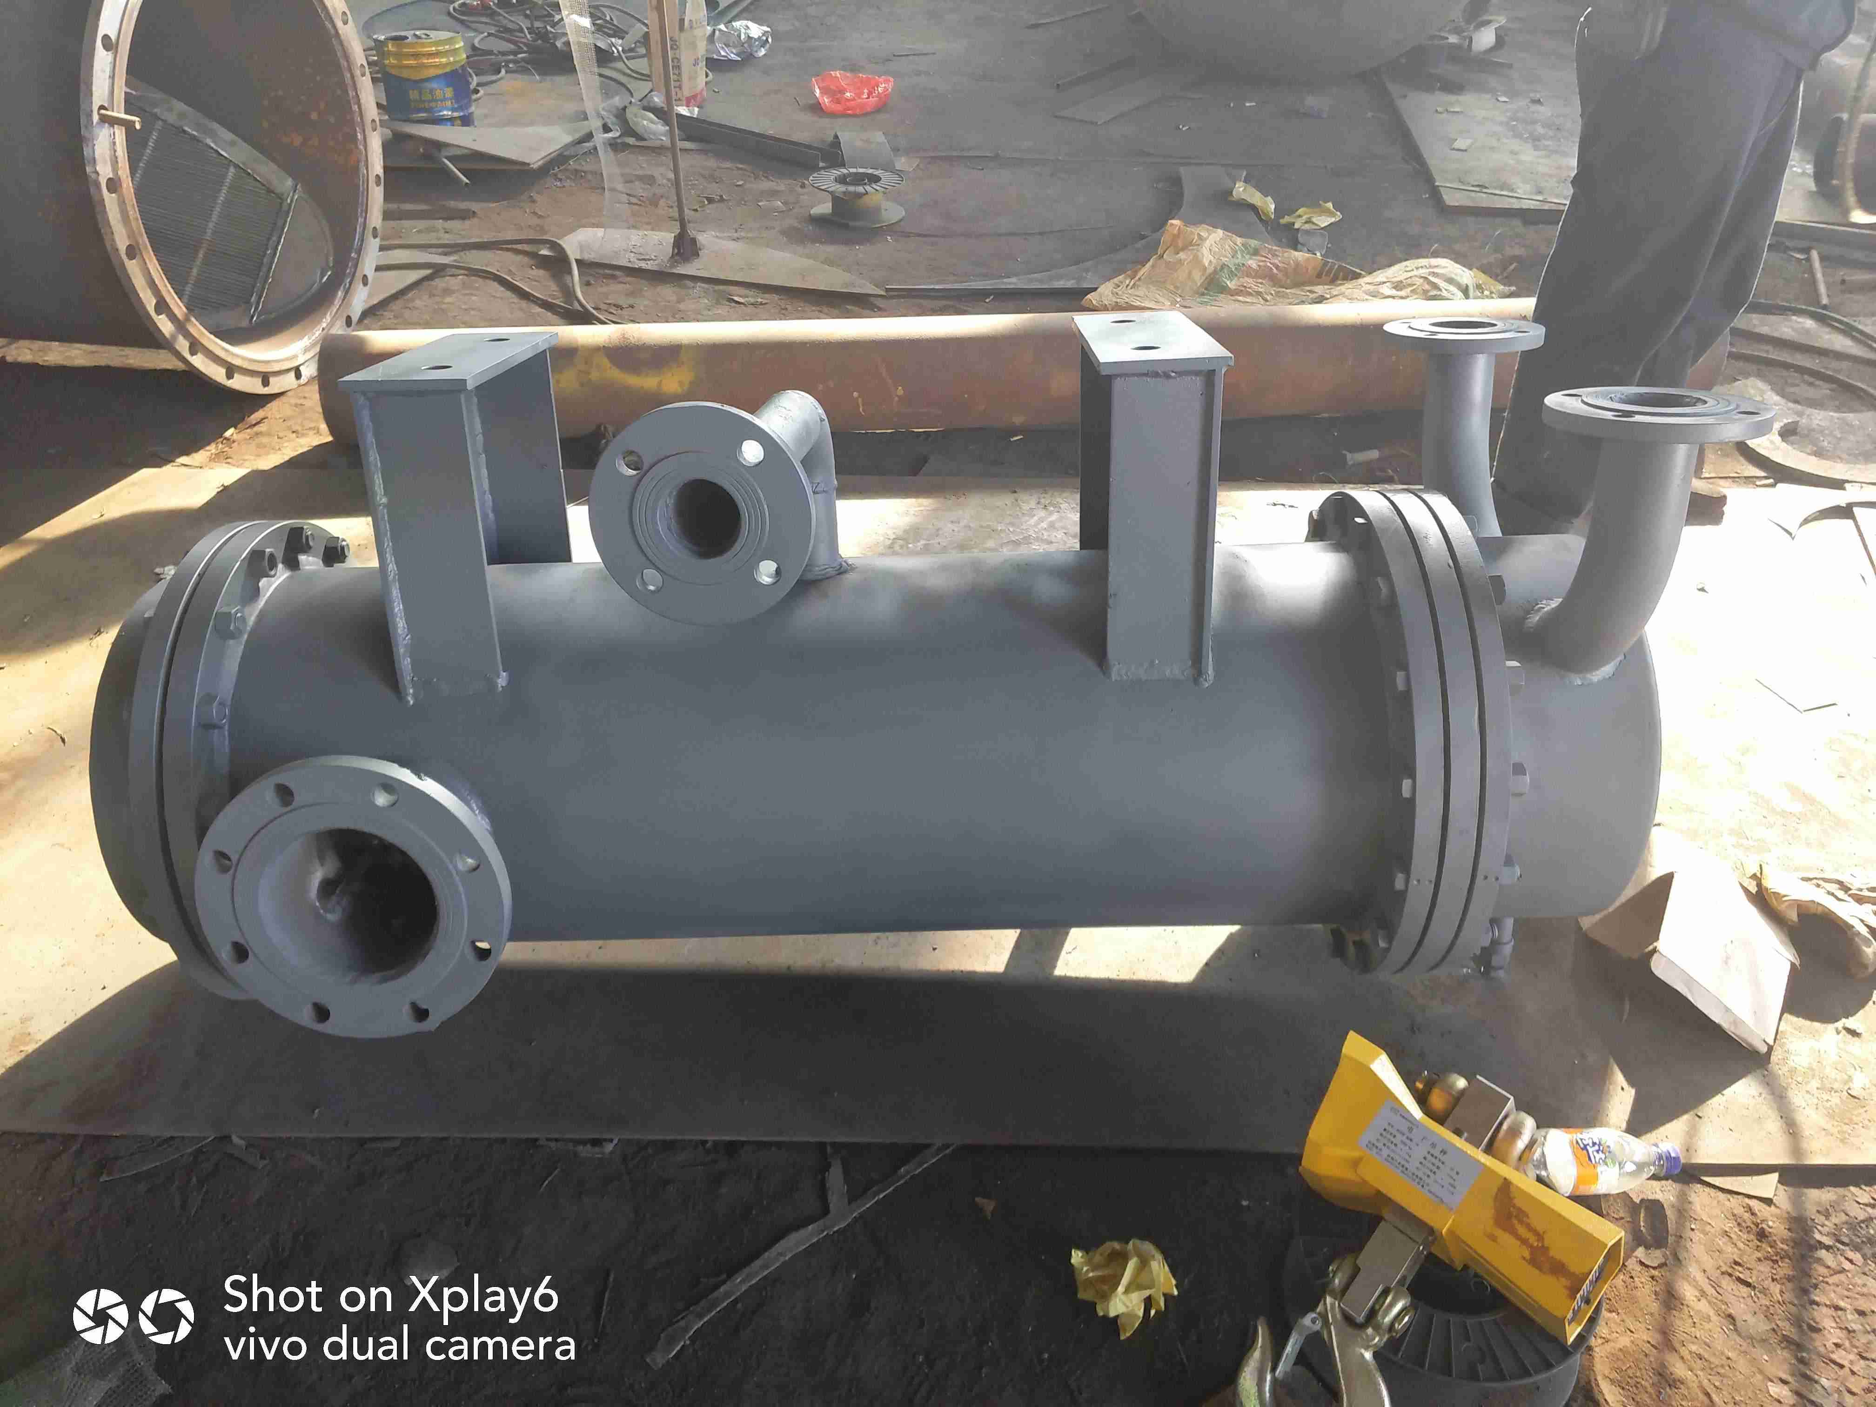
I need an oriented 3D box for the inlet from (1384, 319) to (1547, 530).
[{"bbox_3d":[0.617,-0.304,1.620,0.180,0.277,0.214,-1,23,1],"label":"inlet"}]

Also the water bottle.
[{"bbox_3d":[0.640,0.445,1.315,0.168,0.065,0.065,-2,37,-1],"label":"water bottle"}]

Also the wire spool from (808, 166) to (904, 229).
[{"bbox_3d":[-0.231,-1.450,3.890,0.270,0.102,0.270,-1,37,1],"label":"wire spool"}]

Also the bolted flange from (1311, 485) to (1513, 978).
[{"bbox_3d":[0.489,0.032,1.532,0.120,0.533,0.533,-1,29,0],"label":"bolted flange"}]

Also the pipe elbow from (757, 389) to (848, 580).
[{"bbox_3d":[-0.150,-0.163,1.229,0.063,0.195,0.390,1,22,5],"label":"pipe elbow"}]

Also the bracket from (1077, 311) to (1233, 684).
[{"bbox_3d":[0.206,-0.220,1.385,0.117,0.305,0.318,-1,22,1],"label":"bracket"}]

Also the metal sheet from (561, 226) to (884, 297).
[{"bbox_3d":[-0.559,-1.183,3.609,1.010,0.012,0.271,11,39,16],"label":"metal sheet"}]

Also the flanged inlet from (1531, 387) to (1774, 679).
[{"bbox_3d":[0.615,-0.131,1.217,0.178,0.278,0.205,-1,22,1],"label":"flanged inlet"}]

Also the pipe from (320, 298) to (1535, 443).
[{"bbox_3d":[0.151,-0.665,2.708,2.710,0.219,0.219,-2,36,-3],"label":"pipe"}]

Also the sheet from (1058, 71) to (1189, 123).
[{"bbox_3d":[0.697,-2.191,4.907,0.190,0.010,0.700,23,43,28],"label":"sheet"}]

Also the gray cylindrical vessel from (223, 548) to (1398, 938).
[{"bbox_3d":[-0.127,0.047,1.537,1.147,0.426,0.426,-1,29,0],"label":"gray cylindrical vessel"}]

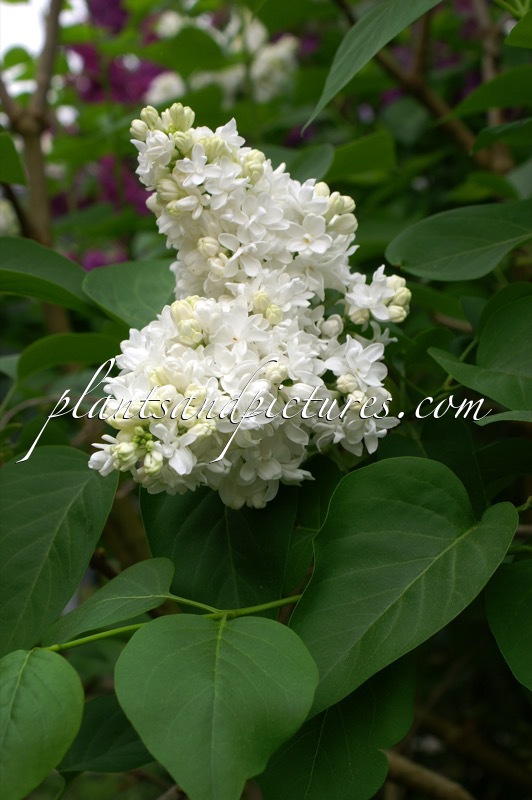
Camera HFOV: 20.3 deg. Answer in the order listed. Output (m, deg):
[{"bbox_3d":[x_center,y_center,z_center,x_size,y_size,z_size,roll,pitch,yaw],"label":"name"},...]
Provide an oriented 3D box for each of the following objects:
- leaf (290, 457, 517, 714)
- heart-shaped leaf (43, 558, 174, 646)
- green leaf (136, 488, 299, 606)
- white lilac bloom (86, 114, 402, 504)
[{"bbox_3d":[0.042,0.075,0.585,0.068,0.122,0.022,38,-14,27],"label":"leaf"},{"bbox_3d":[-0.064,0.082,0.600,0.062,0.016,0.042,-29,34,0],"label":"heart-shaped leaf"},{"bbox_3d":[-0.018,0.063,0.640,0.070,0.095,0.020,-4,-21,-5],"label":"green leaf"},{"bbox_3d":[-0.007,-0.041,0.660,0.135,0.170,0.120,-5,10,6],"label":"white lilac bloom"}]

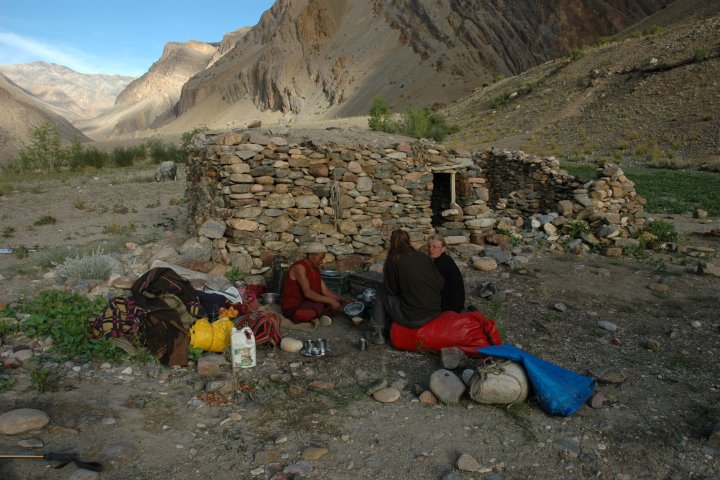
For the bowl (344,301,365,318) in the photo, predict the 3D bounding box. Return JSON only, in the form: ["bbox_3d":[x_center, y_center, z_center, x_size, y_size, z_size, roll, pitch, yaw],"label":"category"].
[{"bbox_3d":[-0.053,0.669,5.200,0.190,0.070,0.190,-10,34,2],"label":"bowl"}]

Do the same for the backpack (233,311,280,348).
[{"bbox_3d":[-0.872,0.760,4.762,0.400,0.260,0.320,-1,10,-6],"label":"backpack"}]

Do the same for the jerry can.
[{"bbox_3d":[-0.857,0.794,3.989,0.180,0.300,0.120,-3,10,-15],"label":"jerry can"}]

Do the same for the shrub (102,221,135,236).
[{"bbox_3d":[-4.331,-0.189,9.724,0.620,0.260,0.500,-4,11,-24],"label":"shrub"}]

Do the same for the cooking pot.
[{"bbox_3d":[0.074,0.547,5.300,0.150,0.140,0.160,0,10,0],"label":"cooking pot"}]

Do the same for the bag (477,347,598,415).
[{"bbox_3d":[1.200,0.924,3.735,0.380,0.220,0.800,-6,10,-34],"label":"bag"}]

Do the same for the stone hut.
[{"bbox_3d":[0.718,-0.963,9.855,7.200,2.000,3.500,-3,10,-15],"label":"stone hut"}]

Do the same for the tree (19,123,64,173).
[{"bbox_3d":[-22.413,-6.509,38.000,3.200,3.600,3.000,-6,11,-30],"label":"tree"}]

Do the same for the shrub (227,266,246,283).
[{"bbox_3d":[-1.452,0.406,6.350,0.240,0.180,0.210,-2,10,-13],"label":"shrub"}]

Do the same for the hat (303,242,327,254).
[{"bbox_3d":[-0.434,0.080,5.100,0.240,0.100,0.200,4,11,21],"label":"hat"}]

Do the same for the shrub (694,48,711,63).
[{"bbox_3d":[39.324,-21.183,62.000,1.800,1.350,1.600,6,12,32],"label":"shrub"}]

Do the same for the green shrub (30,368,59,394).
[{"bbox_3d":[-2.252,0.991,3.822,0.180,0.130,0.150,-6,12,-31],"label":"green shrub"}]

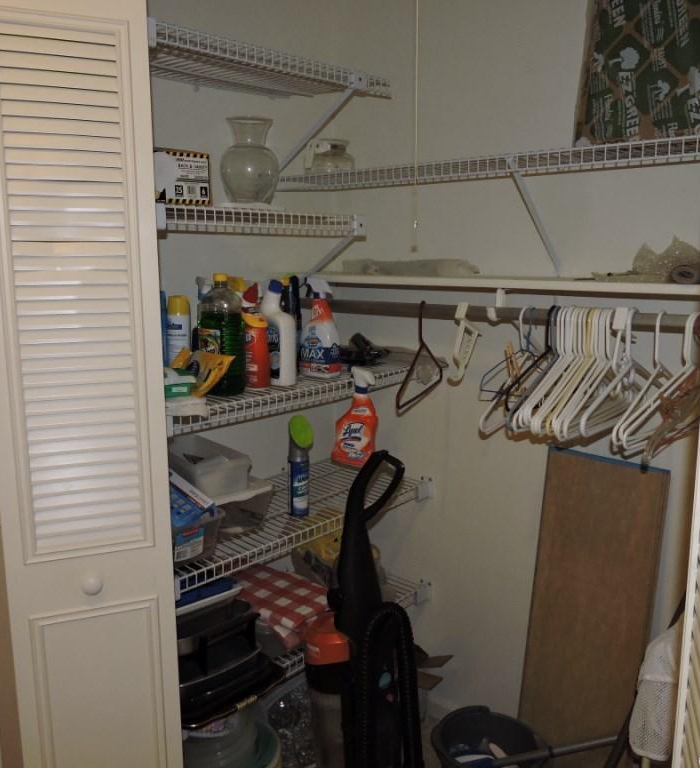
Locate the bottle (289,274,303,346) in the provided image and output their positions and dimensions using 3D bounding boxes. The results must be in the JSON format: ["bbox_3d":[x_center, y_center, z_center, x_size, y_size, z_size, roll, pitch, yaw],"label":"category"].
[{"bbox_3d":[-0.166,-0.178,2.083,0.075,0.280,0.062,10,14,43],"label":"bottle"}]

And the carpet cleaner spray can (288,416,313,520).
[{"bbox_3d":[-0.138,0.229,1.982,0.066,0.275,0.057,9,14,42],"label":"carpet cleaner spray can"}]

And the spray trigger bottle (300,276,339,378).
[{"bbox_3d":[-0.079,-0.163,2.009,0.115,0.277,0.070,10,14,43],"label":"spray trigger bottle"}]

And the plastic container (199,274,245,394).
[{"bbox_3d":[-0.322,-0.132,1.793,0.105,0.298,0.088,10,14,43],"label":"plastic container"}]

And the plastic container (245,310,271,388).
[{"bbox_3d":[-0.248,-0.092,1.863,0.075,0.198,0.060,5,12,28],"label":"plastic container"}]

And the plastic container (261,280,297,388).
[{"bbox_3d":[-0.186,-0.138,1.897,0.090,0.275,0.062,8,14,40],"label":"plastic container"}]

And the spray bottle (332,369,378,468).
[{"bbox_3d":[0.017,0.091,1.960,0.118,0.275,0.066,13,15,22],"label":"spray bottle"}]

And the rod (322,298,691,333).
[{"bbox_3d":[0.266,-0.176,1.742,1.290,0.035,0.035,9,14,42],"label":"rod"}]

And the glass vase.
[{"bbox_3d":[-0.247,-0.541,1.723,0.142,0.200,0.142,0,10,0],"label":"glass vase"}]

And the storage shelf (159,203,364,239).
[{"bbox_3d":[-0.333,-0.409,1.816,0.400,0.045,0.660,9,14,42],"label":"storage shelf"}]

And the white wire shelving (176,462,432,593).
[{"bbox_3d":[-0.227,0.373,2.084,0.418,0.042,0.930,10,14,43],"label":"white wire shelving"}]

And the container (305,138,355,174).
[{"bbox_3d":[-0.063,-0.682,2.161,0.170,0.128,0.132,-6,12,-27],"label":"container"}]

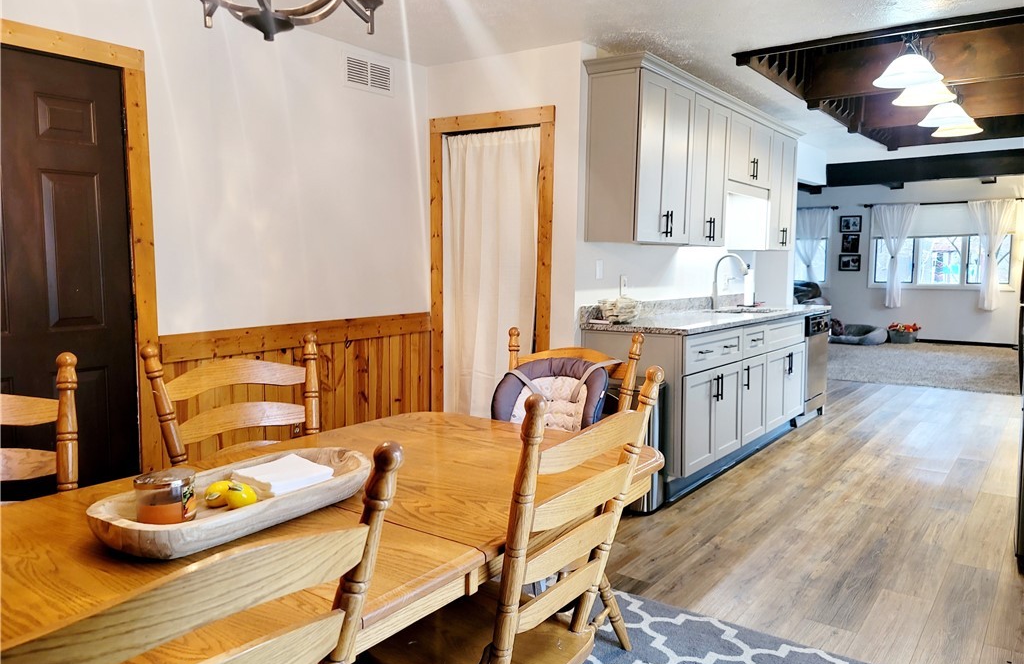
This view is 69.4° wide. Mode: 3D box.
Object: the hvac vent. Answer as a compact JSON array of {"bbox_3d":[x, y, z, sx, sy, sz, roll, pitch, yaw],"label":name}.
[{"bbox_3d":[-0.825,-1.503,4.346,0.025,0.185,0.388,5,7,37],"label":"hvac vent"}]

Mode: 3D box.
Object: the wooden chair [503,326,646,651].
[{"bbox_3d":[0.095,0.534,2.381,0.490,1.030,0.560,4,6,27],"label":"wooden chair"}]

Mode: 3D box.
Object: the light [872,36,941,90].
[{"bbox_3d":[2.174,-1.502,4.054,0.340,0.255,0.340,5,7,37],"label":"light"}]

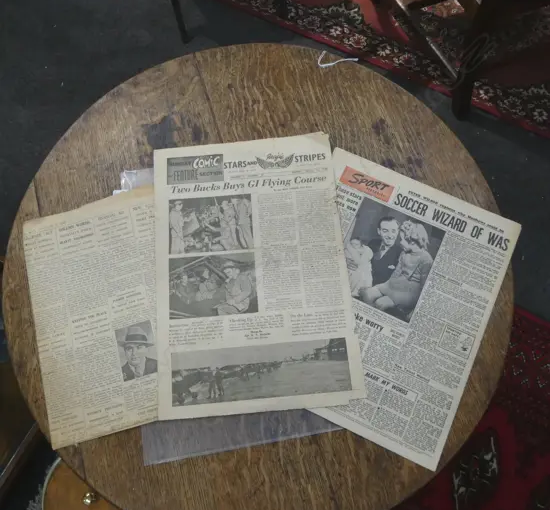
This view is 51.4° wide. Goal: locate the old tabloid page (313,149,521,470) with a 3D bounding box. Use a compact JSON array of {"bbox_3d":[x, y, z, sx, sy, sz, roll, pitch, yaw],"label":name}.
[{"bbox_3d":[0.155,0.057,0.833,0.313,0.010,0.386,24,73,7],"label":"old tabloid page"}]

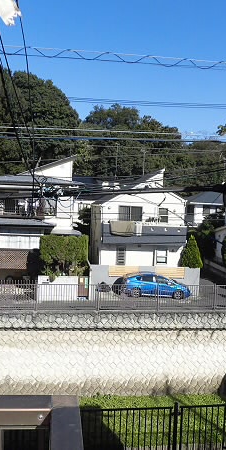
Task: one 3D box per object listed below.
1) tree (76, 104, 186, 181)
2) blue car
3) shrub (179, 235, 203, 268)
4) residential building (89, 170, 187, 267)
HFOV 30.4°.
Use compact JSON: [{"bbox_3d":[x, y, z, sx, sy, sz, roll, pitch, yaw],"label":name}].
[{"bbox_3d":[2.604,-9.203,55.701,15.000,14.500,12.500,2,2,-4],"label":"tree"},{"bbox_3d":[2.735,3.846,27.251,4.450,1.500,1.750,2,2,-3],"label":"blue car"},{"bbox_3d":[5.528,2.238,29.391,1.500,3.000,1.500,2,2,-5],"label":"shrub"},{"bbox_3d":[1.660,-0.204,32.711,6.200,8.500,8.200,2,2,-7],"label":"residential building"}]

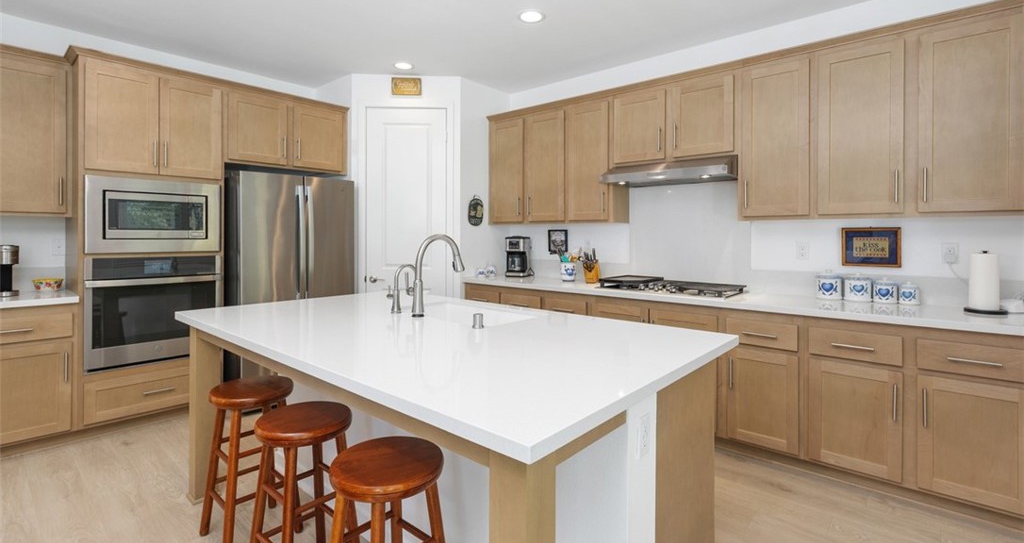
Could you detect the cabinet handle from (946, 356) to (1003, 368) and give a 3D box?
[{"bbox_3d":[2.160,0.422,2.128,0.184,0.014,0.035,3,4,41],"label":"cabinet handle"}]

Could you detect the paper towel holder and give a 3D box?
[{"bbox_3d":[2.377,0.057,2.280,0.155,0.321,0.155,2,3,40],"label":"paper towel holder"}]

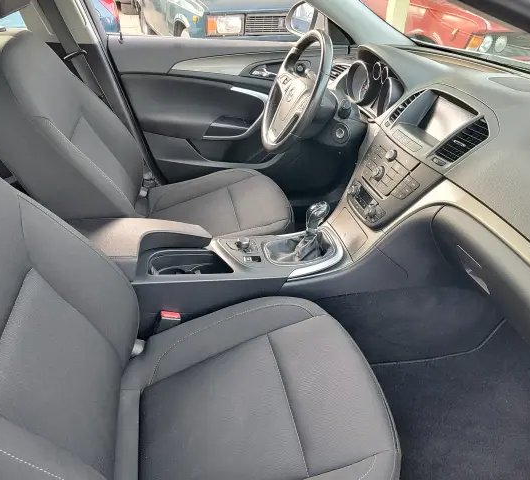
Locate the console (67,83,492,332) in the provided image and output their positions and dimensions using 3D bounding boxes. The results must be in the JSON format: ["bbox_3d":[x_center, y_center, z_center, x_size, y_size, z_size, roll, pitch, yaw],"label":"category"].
[{"bbox_3d":[-0.036,-0.051,1.022,0.920,0.630,0.335,-4,34,-11],"label":"console"}]

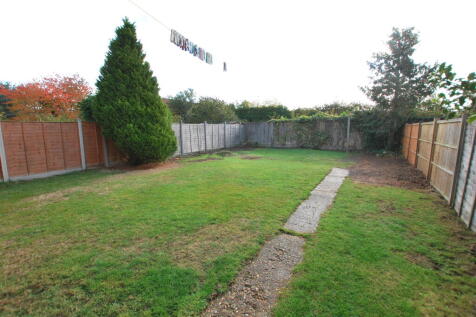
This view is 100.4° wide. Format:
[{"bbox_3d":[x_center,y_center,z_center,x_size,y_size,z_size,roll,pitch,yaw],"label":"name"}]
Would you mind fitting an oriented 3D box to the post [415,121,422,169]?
[{"bbox_3d":[7.099,-0.484,7.767,0.110,1.785,0.110,6,11,35],"label":"post"}]

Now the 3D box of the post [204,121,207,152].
[{"bbox_3d":[-2.082,-1.371,12.752,0.100,1.984,0.100,6,11,35],"label":"post"}]

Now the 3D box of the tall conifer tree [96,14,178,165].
[{"bbox_3d":[-4.270,-2.612,8.212,3.150,5.858,3.200,6,11,35],"label":"tall conifer tree"}]

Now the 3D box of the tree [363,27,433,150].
[{"bbox_3d":[9.100,-3.729,11.372,3.400,7.058,3.500,6,11,35],"label":"tree"}]

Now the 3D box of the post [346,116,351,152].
[{"bbox_3d":[7.036,-1.498,12.632,0.100,2.246,0.100,6,11,35],"label":"post"}]

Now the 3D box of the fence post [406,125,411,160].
[{"bbox_3d":[8.352,-0.757,9.671,0.100,1.730,0.100,6,11,35],"label":"fence post"}]

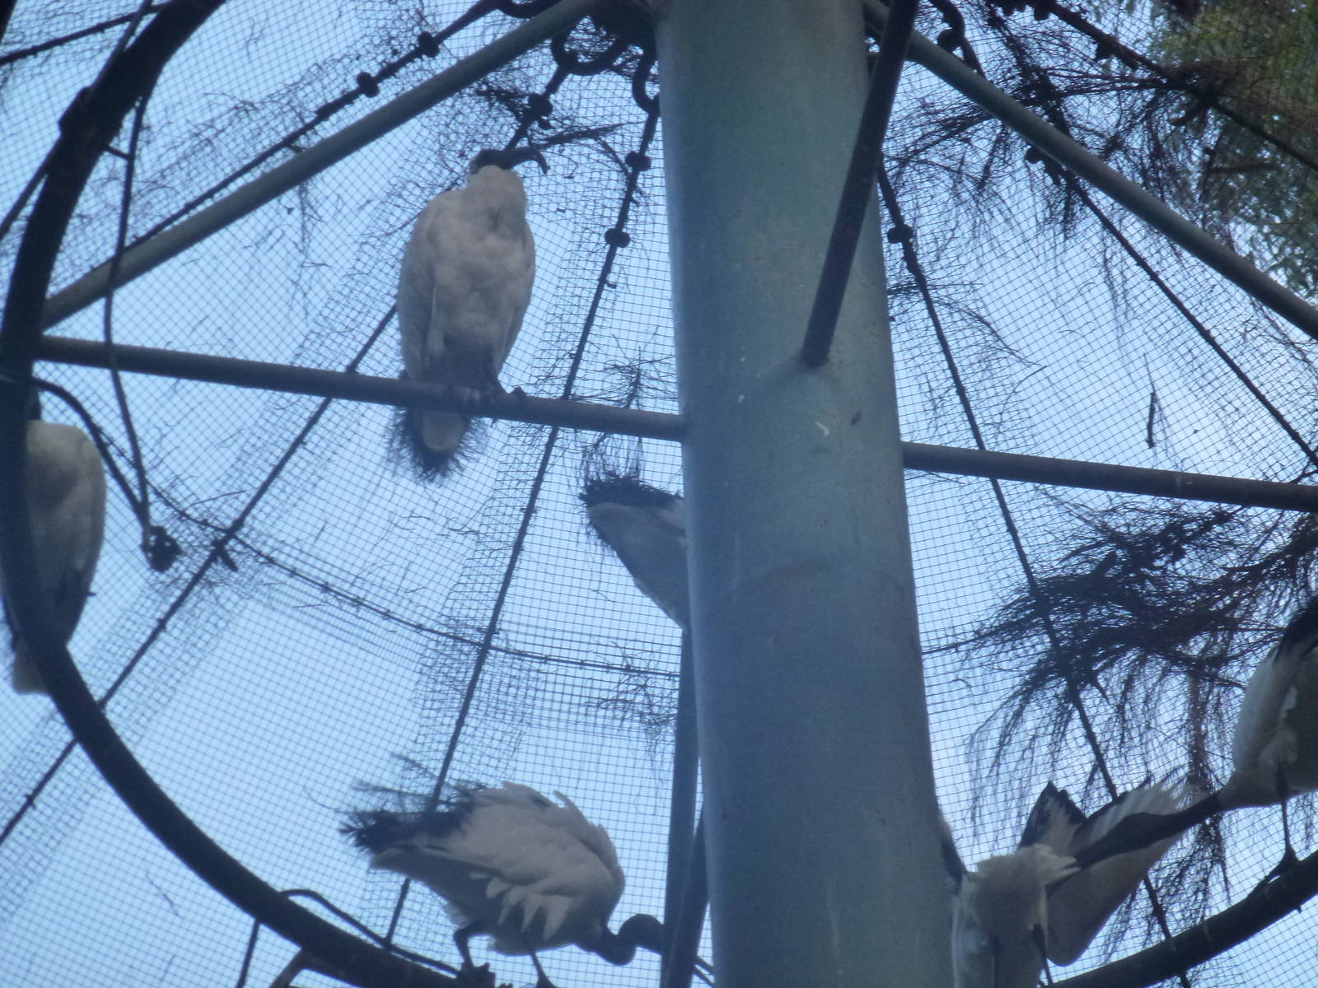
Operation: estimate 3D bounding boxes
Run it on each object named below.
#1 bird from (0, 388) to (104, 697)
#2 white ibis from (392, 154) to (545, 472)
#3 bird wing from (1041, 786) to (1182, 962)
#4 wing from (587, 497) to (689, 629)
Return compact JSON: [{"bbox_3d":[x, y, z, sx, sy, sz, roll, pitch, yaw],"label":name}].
[{"bbox_3d":[-0.812,0.057,10.850,0.180,0.370,0.310,13,-54,-12],"label":"bird"},{"bbox_3d":[-0.246,-0.237,10.620,0.190,0.390,0.310,11,-53,-11],"label":"white ibis"},{"bbox_3d":[0.612,0.517,11.050,0.200,0.270,0.130,10,-55,-10],"label":"bird wing"},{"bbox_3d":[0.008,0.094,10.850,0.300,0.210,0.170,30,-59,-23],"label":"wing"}]

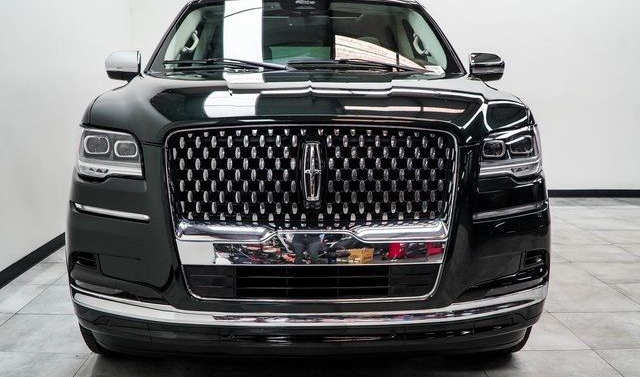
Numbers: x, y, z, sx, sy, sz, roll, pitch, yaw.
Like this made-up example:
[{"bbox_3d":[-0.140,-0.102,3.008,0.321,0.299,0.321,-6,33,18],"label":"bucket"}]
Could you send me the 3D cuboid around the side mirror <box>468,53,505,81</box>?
[{"bbox_3d":[0.996,-0.722,3.621,0.215,0.165,0.130,0,9,-3],"label":"side mirror"}]

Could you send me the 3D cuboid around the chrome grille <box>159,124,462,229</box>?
[{"bbox_3d":[-0.026,-0.044,2.111,1.000,0.345,0.130,0,9,-3],"label":"chrome grille"}]

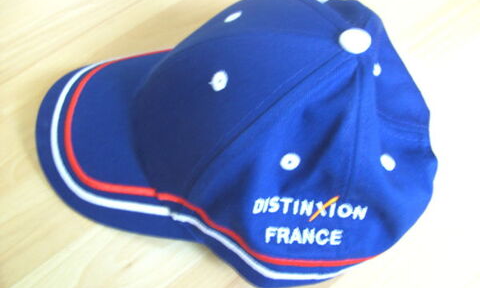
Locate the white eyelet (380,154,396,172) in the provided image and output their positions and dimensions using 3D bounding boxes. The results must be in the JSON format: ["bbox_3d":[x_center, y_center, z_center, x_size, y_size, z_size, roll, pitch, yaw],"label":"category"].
[{"bbox_3d":[0.083,0.010,0.288,0.010,0.010,0.002,-36,19,-25],"label":"white eyelet"}]

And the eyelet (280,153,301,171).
[{"bbox_3d":[0.027,0.010,0.280,0.011,0.011,0.002,4,26,-1],"label":"eyelet"}]

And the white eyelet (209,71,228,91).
[{"bbox_3d":[-0.012,-0.036,0.297,0.011,0.002,0.011,-38,55,22],"label":"white eyelet"}]

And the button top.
[{"bbox_3d":[0.066,-0.058,0.291,0.018,0.007,0.018,2,55,-2],"label":"button top"}]

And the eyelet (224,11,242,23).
[{"bbox_3d":[-0.004,-0.082,0.331,0.011,0.002,0.011,-42,25,-28],"label":"eyelet"}]

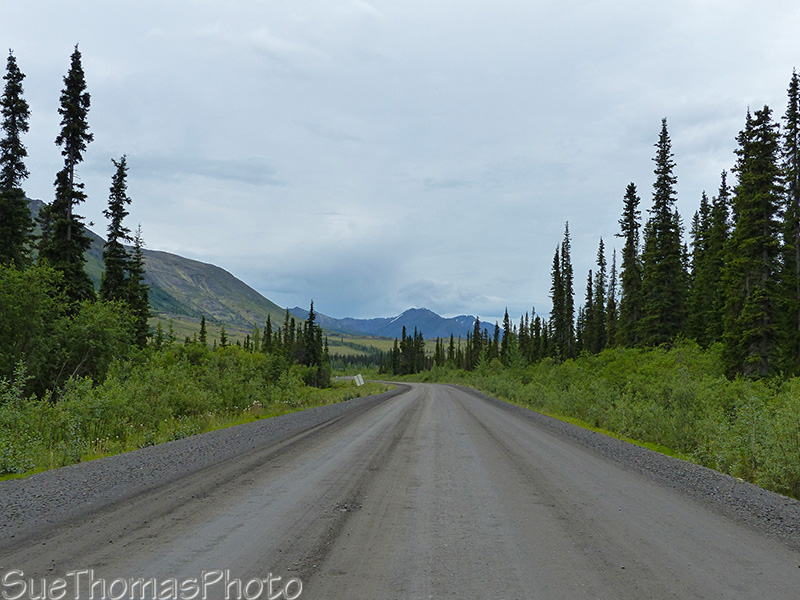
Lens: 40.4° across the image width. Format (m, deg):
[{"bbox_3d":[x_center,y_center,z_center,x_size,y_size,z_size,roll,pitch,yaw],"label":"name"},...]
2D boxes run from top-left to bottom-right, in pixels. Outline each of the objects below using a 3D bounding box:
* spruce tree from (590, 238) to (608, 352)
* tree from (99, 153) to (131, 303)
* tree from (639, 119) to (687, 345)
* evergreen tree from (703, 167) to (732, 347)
[{"bbox_3d":[15.061,-0.127,82.245,1.450,9.100,1.450,0,-3,0],"label":"spruce tree"},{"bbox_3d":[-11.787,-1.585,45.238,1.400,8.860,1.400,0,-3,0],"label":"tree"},{"bbox_3d":[13.533,-3.074,56.345,2.600,12.820,2.600,0,-3,0],"label":"tree"},{"bbox_3d":[16.954,-1.688,58.279,1.750,10.390,1.750,0,-3,0],"label":"evergreen tree"}]

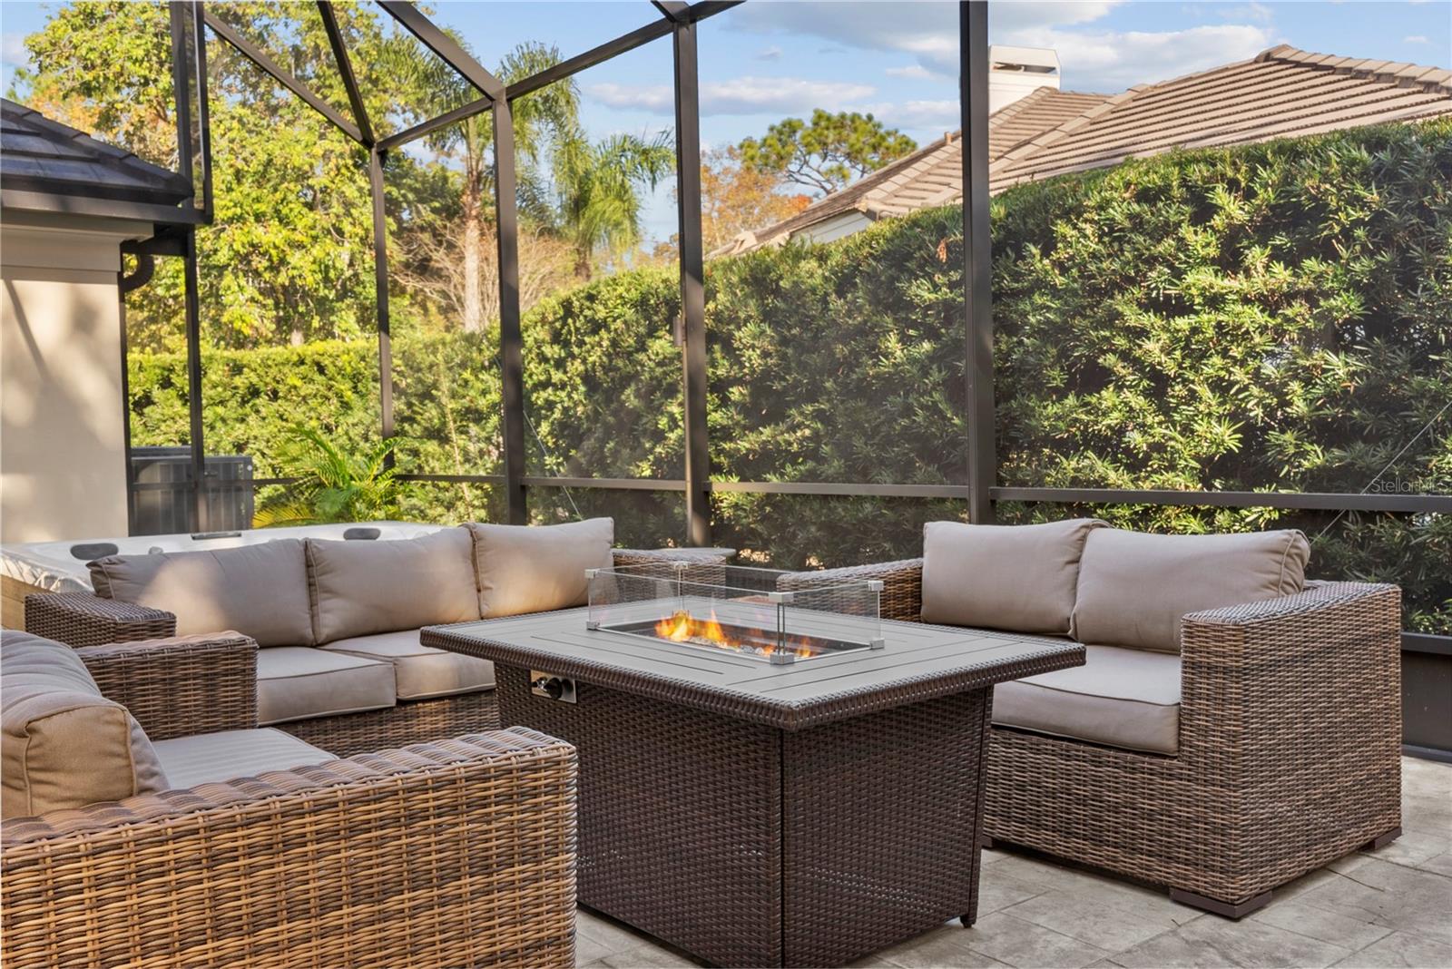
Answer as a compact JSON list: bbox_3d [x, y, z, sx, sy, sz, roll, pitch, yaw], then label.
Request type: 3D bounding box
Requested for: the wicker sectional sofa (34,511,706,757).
[{"bbox_3d":[-1.029,0.555,4.076,2.035,0.785,0.843,-3,3,-42],"label":"wicker sectional sofa"}]

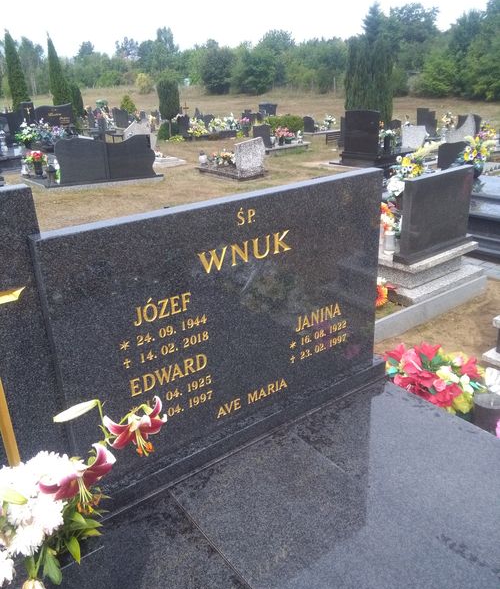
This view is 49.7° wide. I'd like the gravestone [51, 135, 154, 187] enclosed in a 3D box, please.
[{"bbox_3d":[-2.309,-2.179,8.723,1.550,0.670,0.160,-11,24,-19],"label":"gravestone"}]

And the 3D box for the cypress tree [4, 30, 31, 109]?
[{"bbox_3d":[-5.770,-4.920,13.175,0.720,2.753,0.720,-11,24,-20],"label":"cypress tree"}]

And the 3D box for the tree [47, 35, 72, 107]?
[{"bbox_3d":[-5.114,-5.531,14.660,0.720,2.679,0.720,-10,23,-16],"label":"tree"}]

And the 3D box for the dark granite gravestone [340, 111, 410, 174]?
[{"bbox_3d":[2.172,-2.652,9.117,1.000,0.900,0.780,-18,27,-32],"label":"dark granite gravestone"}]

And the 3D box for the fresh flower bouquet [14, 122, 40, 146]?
[{"bbox_3d":[-5.132,-3.655,12.291,0.480,0.550,0.450,-18,27,-32],"label":"fresh flower bouquet"}]

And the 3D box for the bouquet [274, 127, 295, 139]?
[{"bbox_3d":[0.670,-3.330,11.212,0.395,0.263,0.336,-1,23,4],"label":"bouquet"}]

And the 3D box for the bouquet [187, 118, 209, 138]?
[{"bbox_3d":[-1.350,-4.199,13.628,0.505,0.473,0.430,-5,23,-4],"label":"bouquet"}]

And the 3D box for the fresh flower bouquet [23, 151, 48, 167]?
[{"bbox_3d":[-3.743,-2.344,9.441,0.399,0.292,0.357,-11,24,-19],"label":"fresh flower bouquet"}]

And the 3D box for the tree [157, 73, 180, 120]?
[{"bbox_3d":[-2.265,-5.271,14.689,0.599,1.336,0.599,-6,23,-7],"label":"tree"}]

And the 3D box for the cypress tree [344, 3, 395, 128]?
[{"bbox_3d":[3.071,-5.814,13.925,1.200,2.965,1.200,2,23,12],"label":"cypress tree"}]

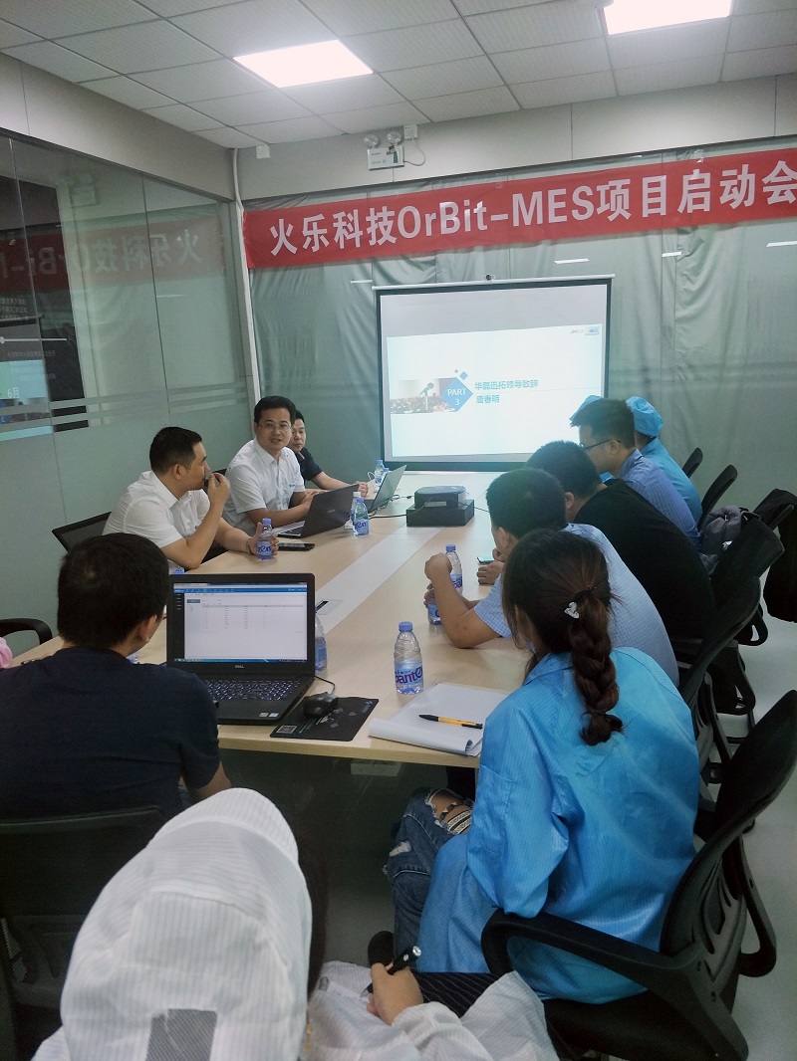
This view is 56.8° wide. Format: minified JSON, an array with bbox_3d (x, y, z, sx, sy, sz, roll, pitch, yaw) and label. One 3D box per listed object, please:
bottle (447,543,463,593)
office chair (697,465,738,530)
[{"bbox_3d":[0.158,0.118,2.200,0.064,0.162,0.064,3,15,19],"label":"bottle"},{"bbox_3d":[1.231,0.193,3.432,0.620,0.940,0.580,3,16,18],"label":"office chair"}]

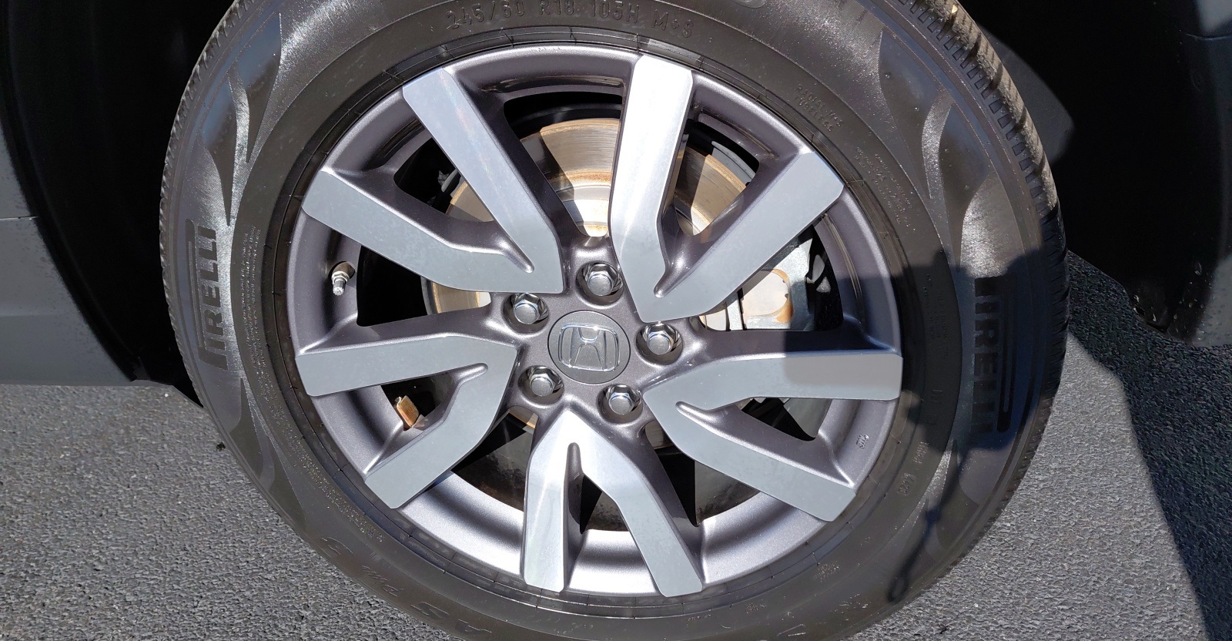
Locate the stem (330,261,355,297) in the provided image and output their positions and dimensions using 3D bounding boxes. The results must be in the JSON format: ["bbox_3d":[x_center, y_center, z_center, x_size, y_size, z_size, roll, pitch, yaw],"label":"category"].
[{"bbox_3d":[-0.235,-0.034,0.759,0.013,0.013,0.036,-8,33,-3],"label":"stem"}]

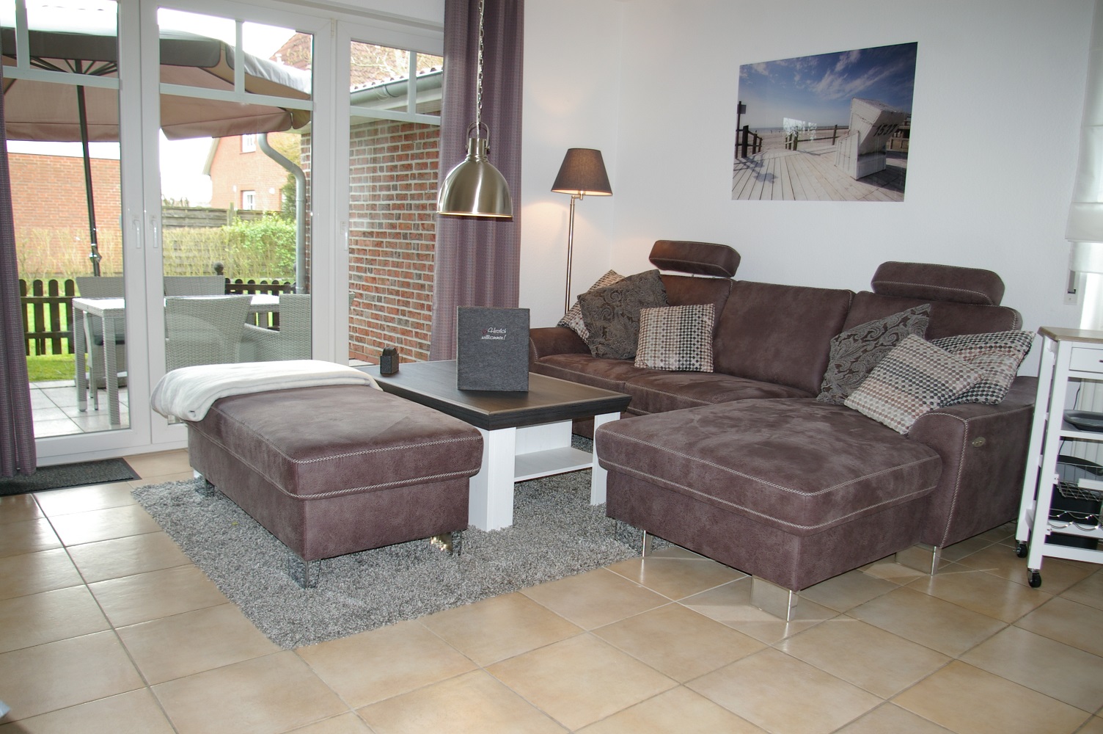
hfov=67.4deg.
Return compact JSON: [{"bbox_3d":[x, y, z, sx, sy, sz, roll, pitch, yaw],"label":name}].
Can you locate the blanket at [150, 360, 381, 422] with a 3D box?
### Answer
[{"bbox_3d":[-1.128,0.113,3.326,0.752,0.192,0.554,-5,11,-39],"label":"blanket"}]

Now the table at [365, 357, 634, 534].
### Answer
[{"bbox_3d":[-0.306,0.275,3.524,0.705,0.434,1.142,-5,11,-39],"label":"table"}]

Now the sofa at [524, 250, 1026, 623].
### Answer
[{"bbox_3d":[0.627,0.000,3.630,1.724,1.043,2.462,-5,11,-39],"label":"sofa"}]

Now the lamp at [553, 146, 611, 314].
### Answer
[{"bbox_3d":[0.157,-0.495,4.973,0.363,1.587,0.356,2,8,0],"label":"lamp"}]

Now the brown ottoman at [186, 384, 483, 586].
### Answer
[{"bbox_3d":[-0.851,0.330,3.013,0.646,0.431,1.224,-5,11,-39],"label":"brown ottoman"}]

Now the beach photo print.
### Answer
[{"bbox_3d":[1.315,-1.189,4.135,0.021,0.708,0.992,-5,11,-39],"label":"beach photo print"}]

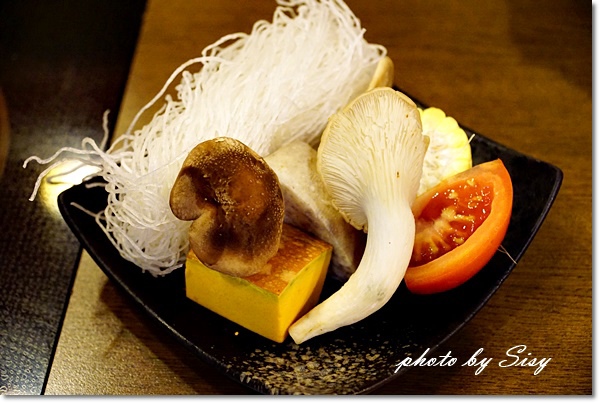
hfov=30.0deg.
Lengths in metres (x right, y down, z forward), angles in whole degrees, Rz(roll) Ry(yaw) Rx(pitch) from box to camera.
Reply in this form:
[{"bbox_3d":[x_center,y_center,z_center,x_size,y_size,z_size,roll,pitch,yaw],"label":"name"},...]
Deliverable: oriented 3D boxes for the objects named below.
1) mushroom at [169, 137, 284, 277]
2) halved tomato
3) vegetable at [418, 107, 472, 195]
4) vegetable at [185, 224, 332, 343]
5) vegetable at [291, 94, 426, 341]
[{"bbox_3d":[-0.033,0.002,0.512,0.051,0.028,0.061,-5,68,-9],"label":"mushroom"},{"bbox_3d":[0.073,0.012,0.517,0.039,0.035,0.068,40,73,0],"label":"halved tomato"},{"bbox_3d":[0.065,-0.019,0.553,0.046,0.034,0.046,-3,69,8],"label":"vegetable"},{"bbox_3d":[-0.018,0.033,0.510,0.051,0.025,0.042,22,41,26],"label":"vegetable"},{"bbox_3d":[0.028,0.009,0.506,0.048,0.036,0.117,13,78,7],"label":"vegetable"}]

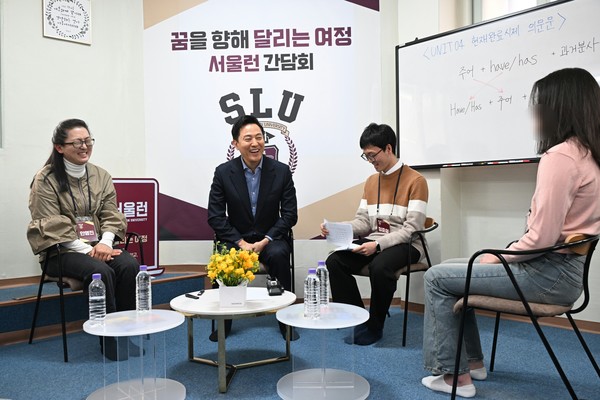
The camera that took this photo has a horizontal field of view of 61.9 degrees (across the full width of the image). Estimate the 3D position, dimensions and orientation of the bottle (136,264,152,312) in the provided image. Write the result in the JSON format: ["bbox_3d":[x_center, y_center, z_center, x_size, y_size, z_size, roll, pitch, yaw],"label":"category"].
[{"bbox_3d":[-0.685,0.393,2.200,0.066,0.205,0.066,-1,0,0],"label":"bottle"}]

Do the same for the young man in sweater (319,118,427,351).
[{"bbox_3d":[0.517,0.177,2.990,0.520,1.270,0.680,-1,0,45],"label":"young man in sweater"}]

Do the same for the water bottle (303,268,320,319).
[{"bbox_3d":[0.052,0.390,2.090,0.066,0.205,0.066,-1,0,0],"label":"water bottle"}]

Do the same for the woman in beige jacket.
[{"bbox_3d":[-1.170,0.184,2.850,0.560,1.305,0.690,-1,0,-44],"label":"woman in beige jacket"}]

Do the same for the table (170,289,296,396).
[{"bbox_3d":[-0.322,0.655,2.440,0.600,0.335,0.600,-1,0,0],"label":"table"}]

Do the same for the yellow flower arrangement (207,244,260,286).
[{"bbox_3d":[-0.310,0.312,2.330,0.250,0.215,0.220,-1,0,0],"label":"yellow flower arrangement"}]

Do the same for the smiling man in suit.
[{"bbox_3d":[-0.292,0.147,3.130,0.560,1.350,0.640,-1,0,-3],"label":"smiling man in suit"}]

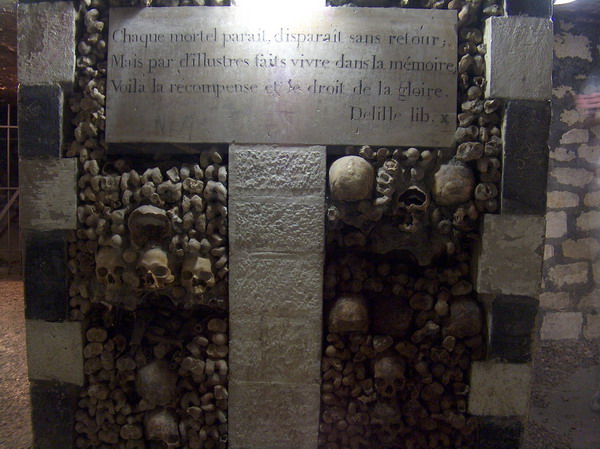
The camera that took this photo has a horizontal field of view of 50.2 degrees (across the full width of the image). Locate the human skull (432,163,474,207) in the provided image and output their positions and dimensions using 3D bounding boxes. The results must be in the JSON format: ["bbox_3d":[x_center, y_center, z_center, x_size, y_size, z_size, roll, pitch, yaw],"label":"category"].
[{"bbox_3d":[0.508,-0.133,2.130,0.137,0.142,0.170,1,6,3],"label":"human skull"}]

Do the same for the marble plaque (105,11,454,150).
[{"bbox_3d":[-0.059,-0.467,2.030,1.100,0.430,0.050,1,4,0],"label":"marble plaque"}]

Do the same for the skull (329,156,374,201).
[{"bbox_3d":[0.171,-0.152,2.120,0.145,0.145,0.175,1,6,0],"label":"skull"}]

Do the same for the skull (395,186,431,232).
[{"bbox_3d":[0.376,-0.053,2.140,0.130,0.160,0.165,2,6,14],"label":"skull"}]

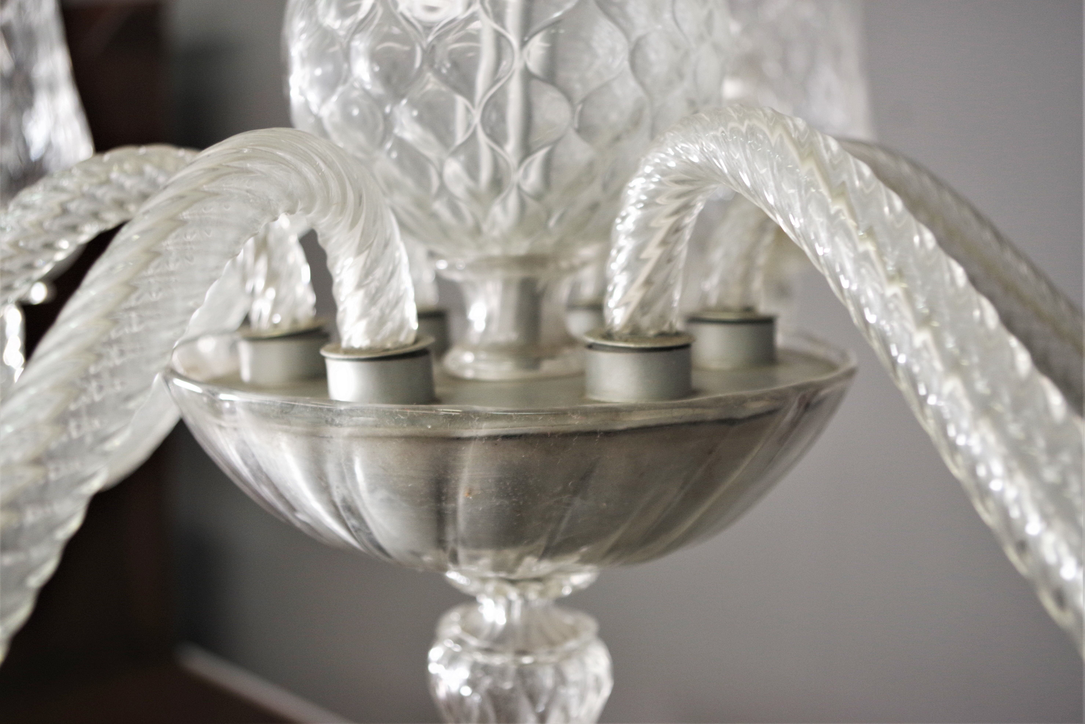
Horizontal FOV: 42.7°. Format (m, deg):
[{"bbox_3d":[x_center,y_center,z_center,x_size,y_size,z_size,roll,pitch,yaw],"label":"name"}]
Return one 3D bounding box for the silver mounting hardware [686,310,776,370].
[{"bbox_3d":[0.081,-0.010,0.594,0.040,0.021,0.040,0,7,0],"label":"silver mounting hardware"}]

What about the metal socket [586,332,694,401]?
[{"bbox_3d":[0.036,0.001,0.510,0.040,0.021,0.040,-2,9,0],"label":"metal socket"}]

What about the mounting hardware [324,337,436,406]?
[{"bbox_3d":[-0.059,0.004,0.508,0.040,0.021,0.040,-7,9,1],"label":"mounting hardware"}]

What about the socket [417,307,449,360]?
[{"bbox_3d":[-0.065,-0.015,0.672,0.040,0.021,0.040,-3,7,0],"label":"socket"}]

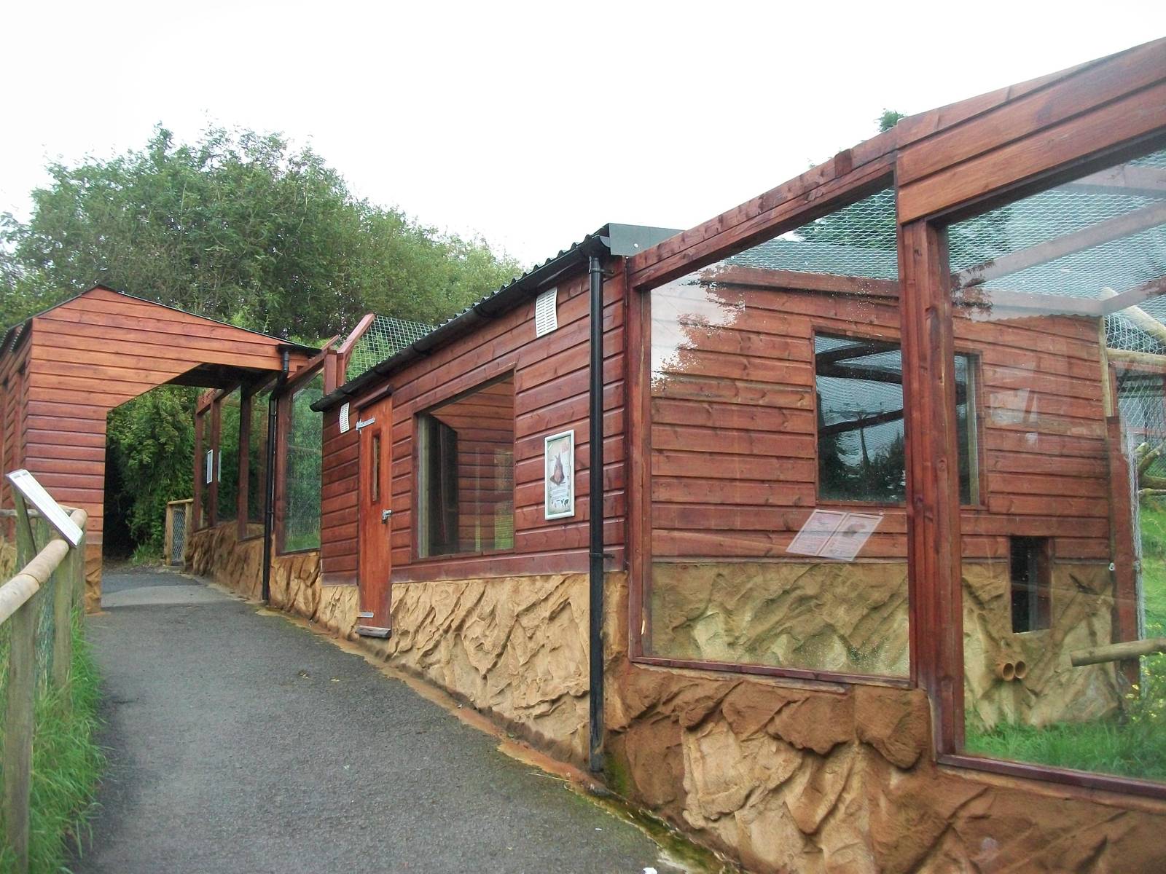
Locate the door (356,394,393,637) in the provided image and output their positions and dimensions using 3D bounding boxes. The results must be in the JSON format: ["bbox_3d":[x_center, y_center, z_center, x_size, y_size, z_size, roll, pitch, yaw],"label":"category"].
[{"bbox_3d":[-1.764,0.670,9.127,0.070,1.946,0.888,4,-10,-28],"label":"door"}]

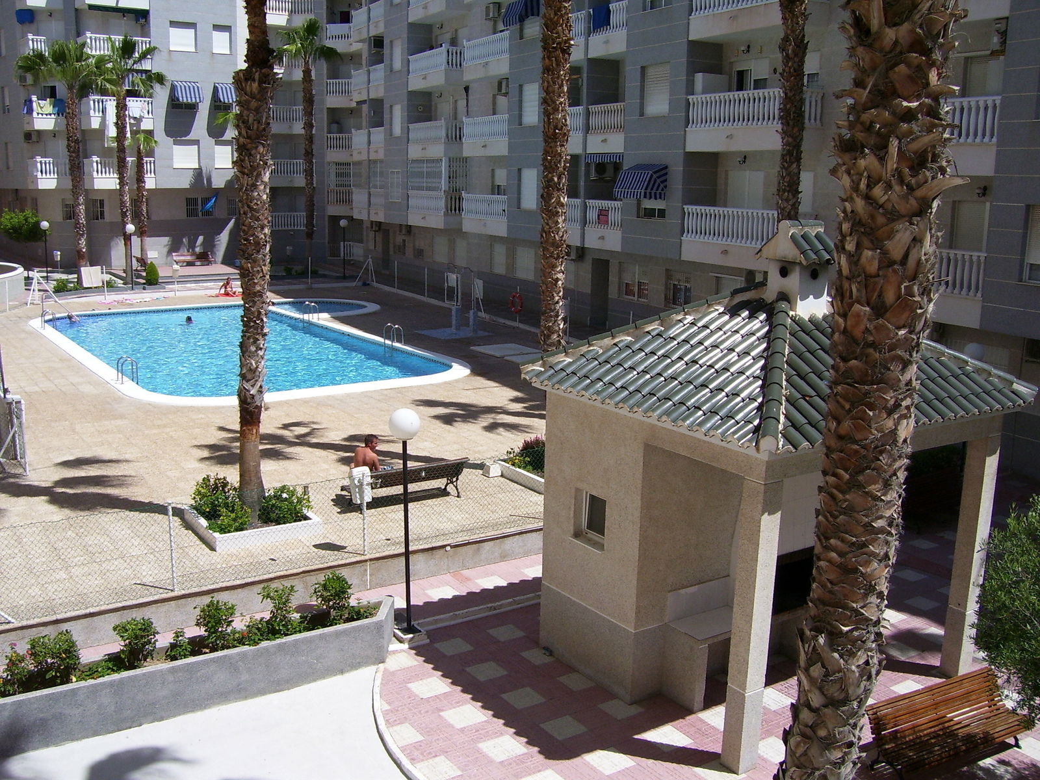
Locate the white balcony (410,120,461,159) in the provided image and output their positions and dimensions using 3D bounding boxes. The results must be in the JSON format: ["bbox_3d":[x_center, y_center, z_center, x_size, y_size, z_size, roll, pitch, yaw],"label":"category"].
[{"bbox_3d":[-3.820,-11.504,47.030,1.200,1.580,3.250,-7,15,-35],"label":"white balcony"}]

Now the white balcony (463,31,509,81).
[{"bbox_3d":[-0.823,-12.754,39.188,1.111,1.515,4.090,-5,13,-27],"label":"white balcony"}]

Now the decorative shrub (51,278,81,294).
[{"bbox_3d":[-19.324,-4.429,43.500,1.150,0.550,0.900,-5,13,-23],"label":"decorative shrub"}]

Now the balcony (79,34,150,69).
[{"bbox_3d":[-20.069,-16.669,50.520,3.300,1.490,1.200,-6,13,-27],"label":"balcony"}]

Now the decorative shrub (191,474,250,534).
[{"bbox_3d":[-4.538,1.747,15.576,0.800,0.700,0.900,-7,15,-33],"label":"decorative shrub"}]

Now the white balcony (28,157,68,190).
[{"bbox_3d":[-23.597,-10.862,51.147,1.532,1.530,1.400,-9,16,-39],"label":"white balcony"}]

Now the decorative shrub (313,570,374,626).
[{"bbox_3d":[-2.225,2.555,12.712,0.680,0.590,0.520,-6,13,-27],"label":"decorative shrub"}]

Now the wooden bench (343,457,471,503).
[{"bbox_3d":[-1.932,1.534,17.242,2.000,0.740,0.700,-7,15,-33],"label":"wooden bench"}]

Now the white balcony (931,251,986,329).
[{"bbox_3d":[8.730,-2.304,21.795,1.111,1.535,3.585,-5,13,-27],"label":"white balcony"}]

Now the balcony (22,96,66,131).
[{"bbox_3d":[-23.617,-13.762,50.837,1.525,1.550,1.400,-9,16,-39],"label":"balcony"}]

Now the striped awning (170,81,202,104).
[{"bbox_3d":[-17.159,-15.347,52.643,1.331,1.131,0.750,-9,15,-39],"label":"striped awning"}]

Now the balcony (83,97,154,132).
[{"bbox_3d":[-20.093,-13.808,51.126,3.200,1.500,1.200,-6,13,-27],"label":"balcony"}]

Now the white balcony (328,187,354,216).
[{"bbox_3d":[-9.935,-10.484,57.056,1.511,1.470,1.300,-1,12,-6],"label":"white balcony"}]

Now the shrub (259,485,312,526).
[{"bbox_3d":[-3.671,1.739,16.070,0.740,0.550,0.700,-7,15,-33],"label":"shrub"}]

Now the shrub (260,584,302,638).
[{"bbox_3d":[-2.869,2.654,12.290,0.493,0.600,0.458,-6,14,-29],"label":"shrub"}]

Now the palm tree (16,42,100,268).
[{"bbox_3d":[-20.096,-9.896,44.957,3.600,10.700,3.600,1,12,0],"label":"palm tree"}]

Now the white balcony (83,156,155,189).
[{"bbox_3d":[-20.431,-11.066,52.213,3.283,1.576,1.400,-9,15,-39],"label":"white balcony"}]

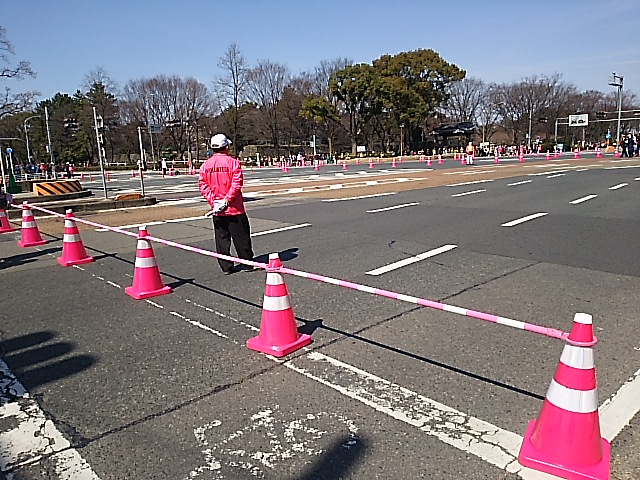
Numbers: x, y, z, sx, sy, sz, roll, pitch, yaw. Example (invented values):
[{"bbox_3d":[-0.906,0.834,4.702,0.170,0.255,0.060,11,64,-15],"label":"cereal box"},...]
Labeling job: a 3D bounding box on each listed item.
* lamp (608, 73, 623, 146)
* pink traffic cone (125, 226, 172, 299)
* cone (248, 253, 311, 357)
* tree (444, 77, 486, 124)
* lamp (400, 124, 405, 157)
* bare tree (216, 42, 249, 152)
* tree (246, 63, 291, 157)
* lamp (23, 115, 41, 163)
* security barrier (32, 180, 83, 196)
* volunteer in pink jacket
[{"bbox_3d":[33.085,-14.410,62.000,1.400,8.620,0.600,-3,10,0],"label":"lamp"},{"bbox_3d":[-1.857,0.214,5.918,0.380,0.700,0.380,-10,12,-37],"label":"pink traffic cone"},{"bbox_3d":[-0.322,0.448,4.168,0.380,0.700,0.380,6,13,41],"label":"cone"},{"bbox_3d":[22.449,-19.155,85.000,7.000,11.800,7.000,-3,10,0],"label":"tree"},{"bbox_3d":[10.411,-12.412,70.000,0.500,4.330,0.500,-3,10,0],"label":"lamp"},{"bbox_3d":[-10.884,-16.795,69.000,4.800,15.540,4.800,-3,10,0],"label":"bare tree"},{"bbox_3d":[-6.464,-16.270,71.000,5.800,13.410,5.800,-3,10,0],"label":"tree"},{"bbox_3d":[-37.967,-12.414,73.000,2.100,8.210,0.350,-1,10,12],"label":"lamp"},{"bbox_3d":[-11.312,-2.267,23.957,0.400,0.500,2.100,5,12,36],"label":"security barrier"},{"bbox_3d":[-1.098,-0.431,6.617,0.530,1.660,0.380,-1,10,7],"label":"volunteer in pink jacket"}]

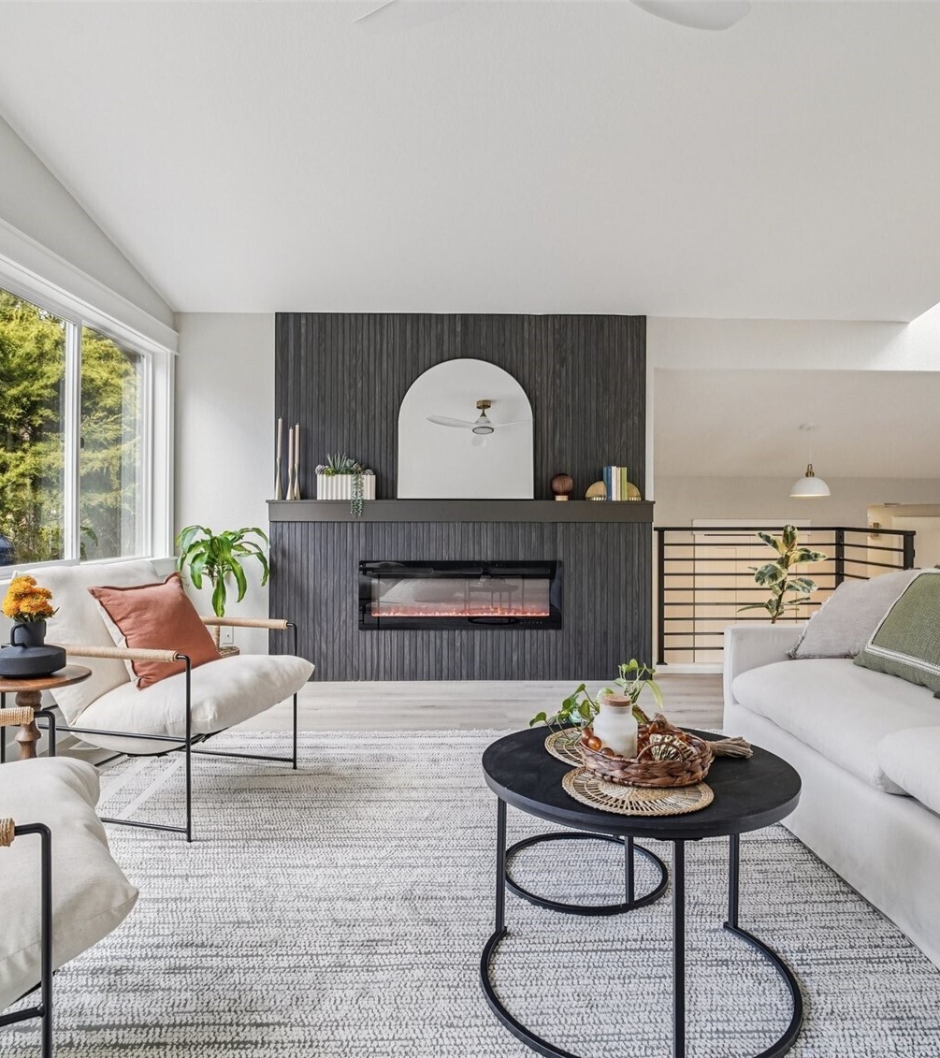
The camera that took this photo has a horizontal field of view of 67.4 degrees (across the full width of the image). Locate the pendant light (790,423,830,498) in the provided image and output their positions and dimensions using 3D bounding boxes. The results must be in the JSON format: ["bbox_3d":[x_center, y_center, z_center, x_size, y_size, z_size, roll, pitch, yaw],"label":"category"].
[{"bbox_3d":[2.865,-0.576,5.950,0.345,0.630,0.345,0,1,0],"label":"pendant light"}]

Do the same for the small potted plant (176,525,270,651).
[{"bbox_3d":[-1.474,0.469,4.211,0.520,0.982,0.500,0,1,-1],"label":"small potted plant"}]

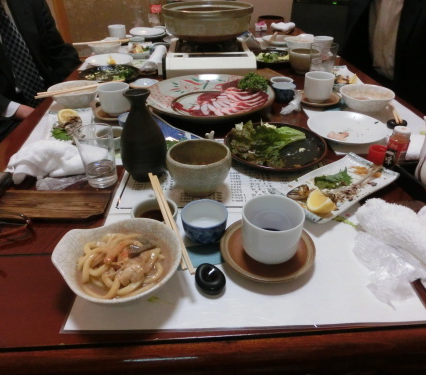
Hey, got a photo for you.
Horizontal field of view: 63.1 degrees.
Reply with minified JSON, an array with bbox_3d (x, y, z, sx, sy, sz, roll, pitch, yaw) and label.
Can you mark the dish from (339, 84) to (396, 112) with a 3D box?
[{"bbox_3d":[0.419,-0.240,0.953,0.139,0.048,0.139,0,33,0],"label":"dish"}]

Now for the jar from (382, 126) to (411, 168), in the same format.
[{"bbox_3d":[0.365,-0.080,0.681,0.041,0.075,0.041,0,33,0],"label":"jar"}]

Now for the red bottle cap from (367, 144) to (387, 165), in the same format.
[{"bbox_3d":[0.299,-0.059,0.632,0.031,0.024,0.031,0,34,0],"label":"red bottle cap"}]

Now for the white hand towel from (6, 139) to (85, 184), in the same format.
[{"bbox_3d":[-0.302,-0.052,0.661,0.168,0.050,0.092,-8,34,-13],"label":"white hand towel"}]

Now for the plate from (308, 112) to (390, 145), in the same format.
[{"bbox_3d":[0.312,-0.134,0.812,0.178,0.023,0.178,0,33,0],"label":"plate"}]

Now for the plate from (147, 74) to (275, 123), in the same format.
[{"bbox_3d":[-0.003,-0.238,0.958,0.344,0.049,0.344,0,34,0],"label":"plate"}]

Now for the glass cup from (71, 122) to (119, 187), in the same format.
[{"bbox_3d":[-0.210,-0.055,0.641,0.069,0.105,0.069,0,34,0],"label":"glass cup"}]

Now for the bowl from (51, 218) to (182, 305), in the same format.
[{"bbox_3d":[-0.121,0.104,0.451,0.166,0.052,0.145,6,35,9],"label":"bowl"}]

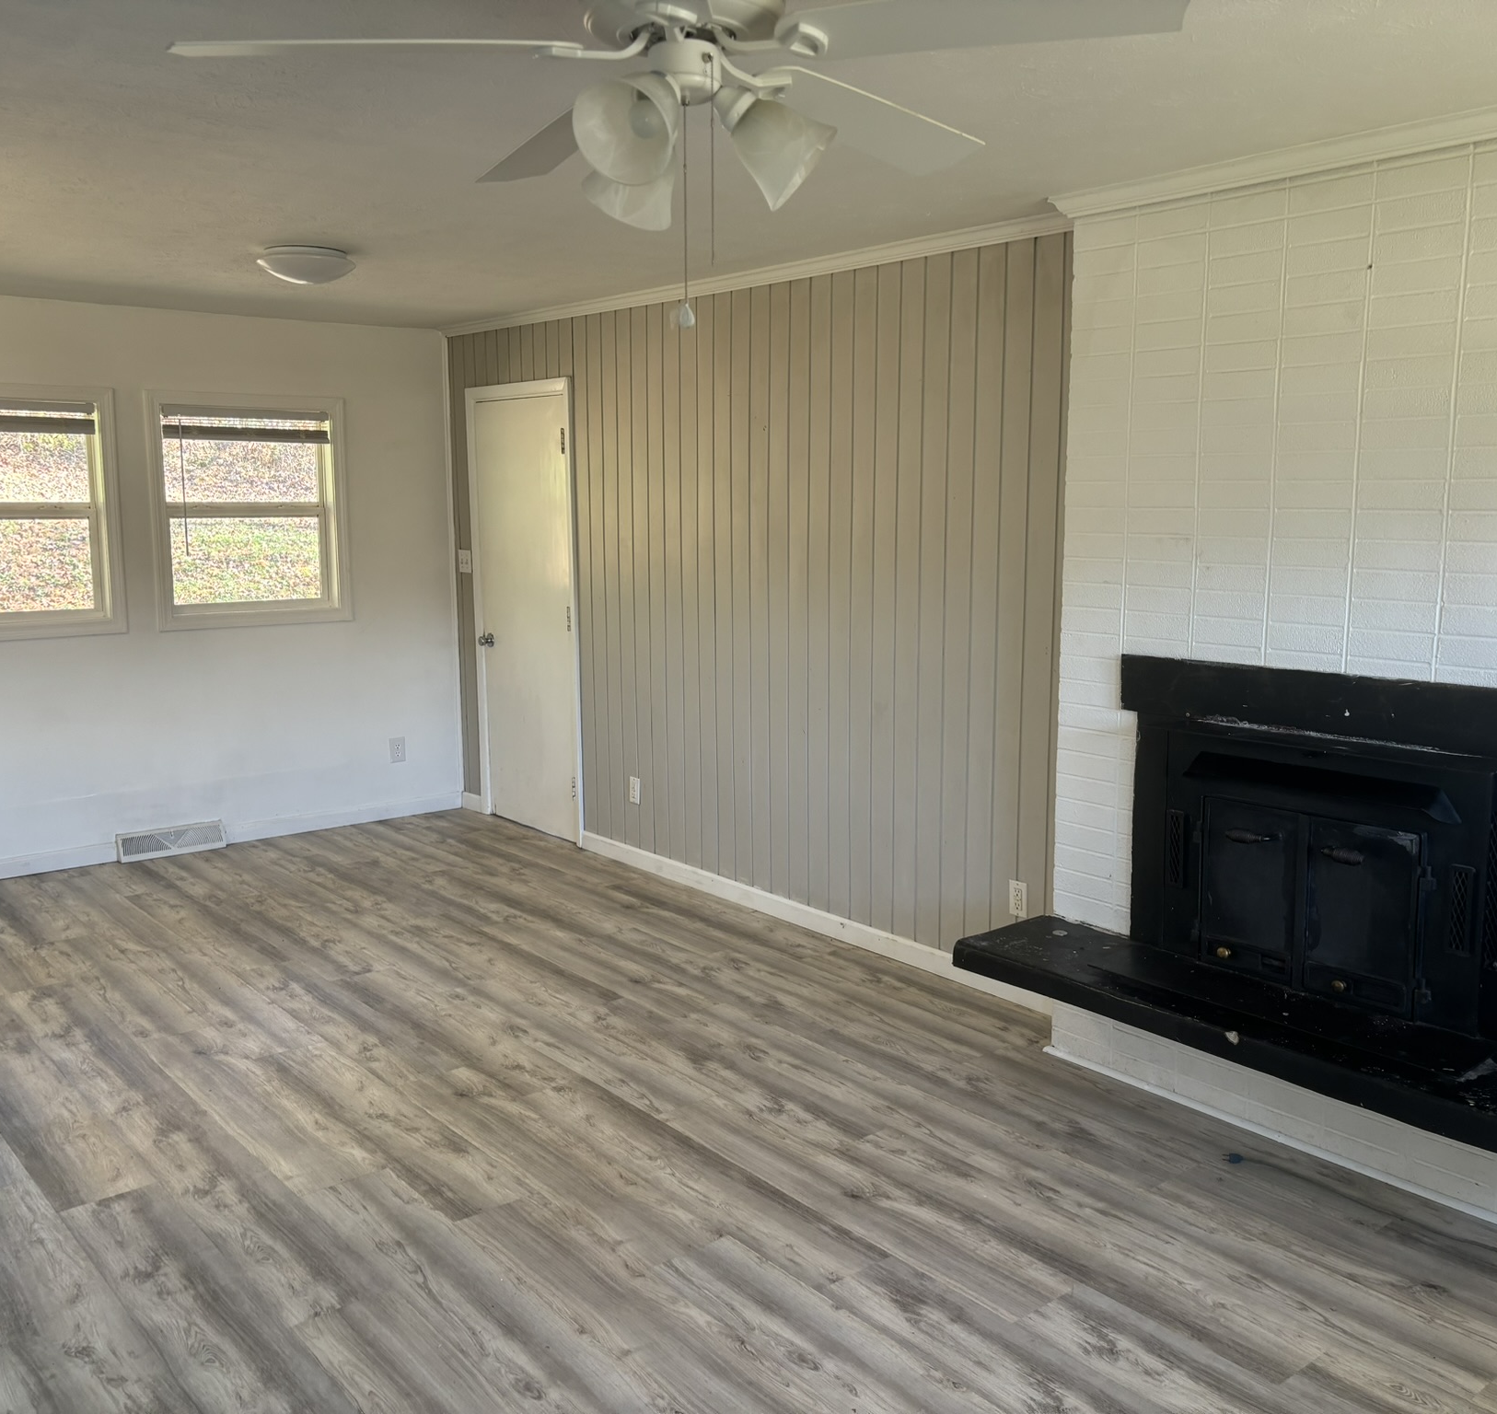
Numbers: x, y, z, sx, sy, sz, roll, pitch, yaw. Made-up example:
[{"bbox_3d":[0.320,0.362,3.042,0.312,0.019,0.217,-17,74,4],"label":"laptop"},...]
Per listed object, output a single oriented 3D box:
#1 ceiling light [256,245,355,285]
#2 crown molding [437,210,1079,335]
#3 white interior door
[{"bbox_3d":[-1.467,-1.457,4.709,0.317,0.097,0.317,-7,11,-39],"label":"ceiling light"},{"bbox_3d":[-0.273,-1.607,5.500,0.065,0.060,4.020,-7,11,-39],"label":"crown molding"},{"bbox_3d":[-1.073,-0.435,6.740,0.060,2.090,0.890,-7,11,-39],"label":"white interior door"}]

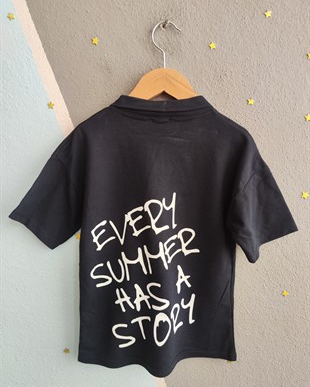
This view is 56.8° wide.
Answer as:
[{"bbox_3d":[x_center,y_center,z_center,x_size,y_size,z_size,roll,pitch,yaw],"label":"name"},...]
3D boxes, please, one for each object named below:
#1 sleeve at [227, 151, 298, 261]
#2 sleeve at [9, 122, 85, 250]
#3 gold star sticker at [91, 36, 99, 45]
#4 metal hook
[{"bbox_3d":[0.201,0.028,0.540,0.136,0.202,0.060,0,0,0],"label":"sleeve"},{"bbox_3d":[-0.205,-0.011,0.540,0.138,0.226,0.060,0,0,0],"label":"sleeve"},{"bbox_3d":[-0.119,-0.302,0.568,0.017,0.018,0.003,0,0,0],"label":"gold star sticker"},{"bbox_3d":[0.022,-0.284,0.545,0.055,0.090,0.010,0,0,0],"label":"metal hook"}]

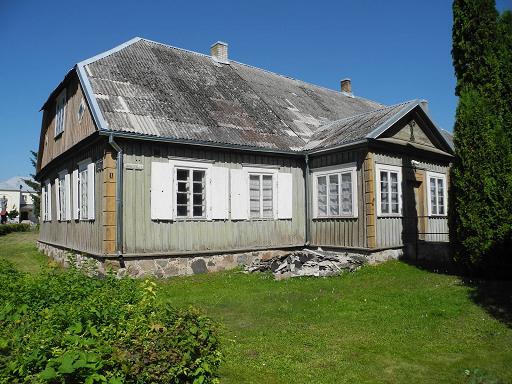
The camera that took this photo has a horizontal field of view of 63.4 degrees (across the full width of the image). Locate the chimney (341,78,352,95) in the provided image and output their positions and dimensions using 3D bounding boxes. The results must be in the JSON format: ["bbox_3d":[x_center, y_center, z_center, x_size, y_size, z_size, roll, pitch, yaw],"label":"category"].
[{"bbox_3d":[5.137,-5.967,23.556,0.440,0.880,0.440,2,-5,-35],"label":"chimney"}]

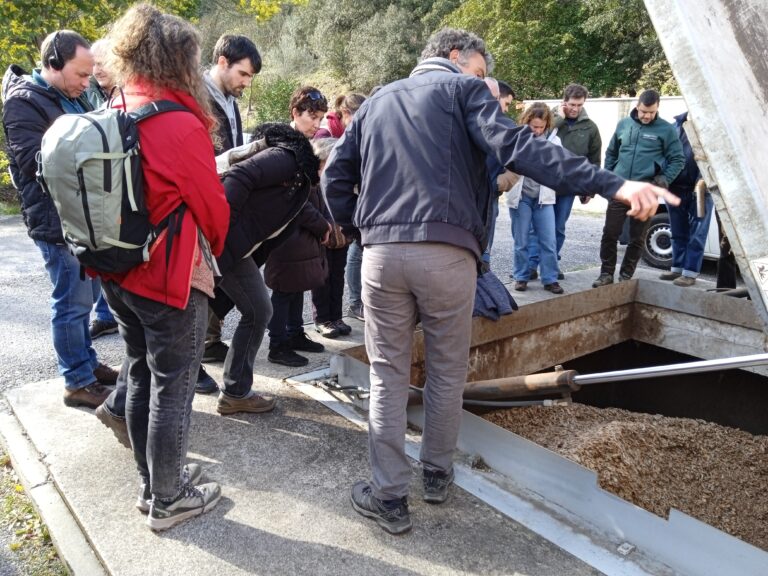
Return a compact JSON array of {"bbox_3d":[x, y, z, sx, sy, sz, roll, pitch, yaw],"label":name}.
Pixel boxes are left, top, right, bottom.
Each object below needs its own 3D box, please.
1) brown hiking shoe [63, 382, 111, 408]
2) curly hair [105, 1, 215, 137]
[{"bbox_3d":[-1.430,0.514,3.050,0.290,0.115,0.107,3,14,7],"label":"brown hiking shoe"},{"bbox_3d":[-0.687,-0.668,1.917,0.300,0.410,0.310,14,18,41],"label":"curly hair"}]

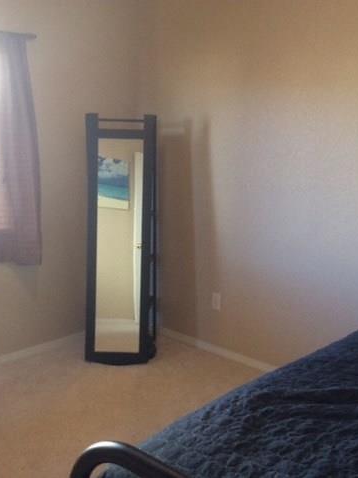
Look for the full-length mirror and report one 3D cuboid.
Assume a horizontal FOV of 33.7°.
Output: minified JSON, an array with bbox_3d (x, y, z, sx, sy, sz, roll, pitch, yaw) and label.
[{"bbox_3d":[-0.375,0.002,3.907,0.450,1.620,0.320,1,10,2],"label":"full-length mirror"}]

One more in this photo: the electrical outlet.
[{"bbox_3d":[0.254,0.433,4.043,0.072,0.116,0.010,10,14,42],"label":"electrical outlet"}]

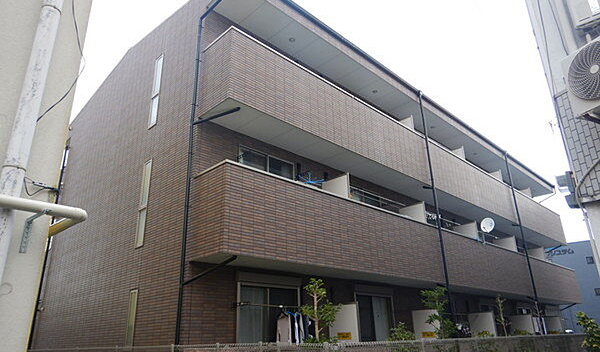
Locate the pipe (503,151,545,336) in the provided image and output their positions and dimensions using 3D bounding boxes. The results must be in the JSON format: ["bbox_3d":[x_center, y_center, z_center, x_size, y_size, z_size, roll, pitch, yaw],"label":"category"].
[{"bbox_3d":[8.804,2.861,16.213,0.090,8.500,0.090,18,-29,-41],"label":"pipe"}]

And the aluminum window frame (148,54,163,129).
[{"bbox_3d":[-3.488,-2.049,10.151,0.101,1.978,0.396,18,-29,-41],"label":"aluminum window frame"}]

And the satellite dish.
[{"bbox_3d":[6.305,1.662,13.965,0.335,0.517,0.477,18,-28,-40],"label":"satellite dish"}]

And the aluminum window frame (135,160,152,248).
[{"bbox_3d":[-3.414,0.592,9.110,0.101,1.978,0.396,18,-29,-41],"label":"aluminum window frame"}]

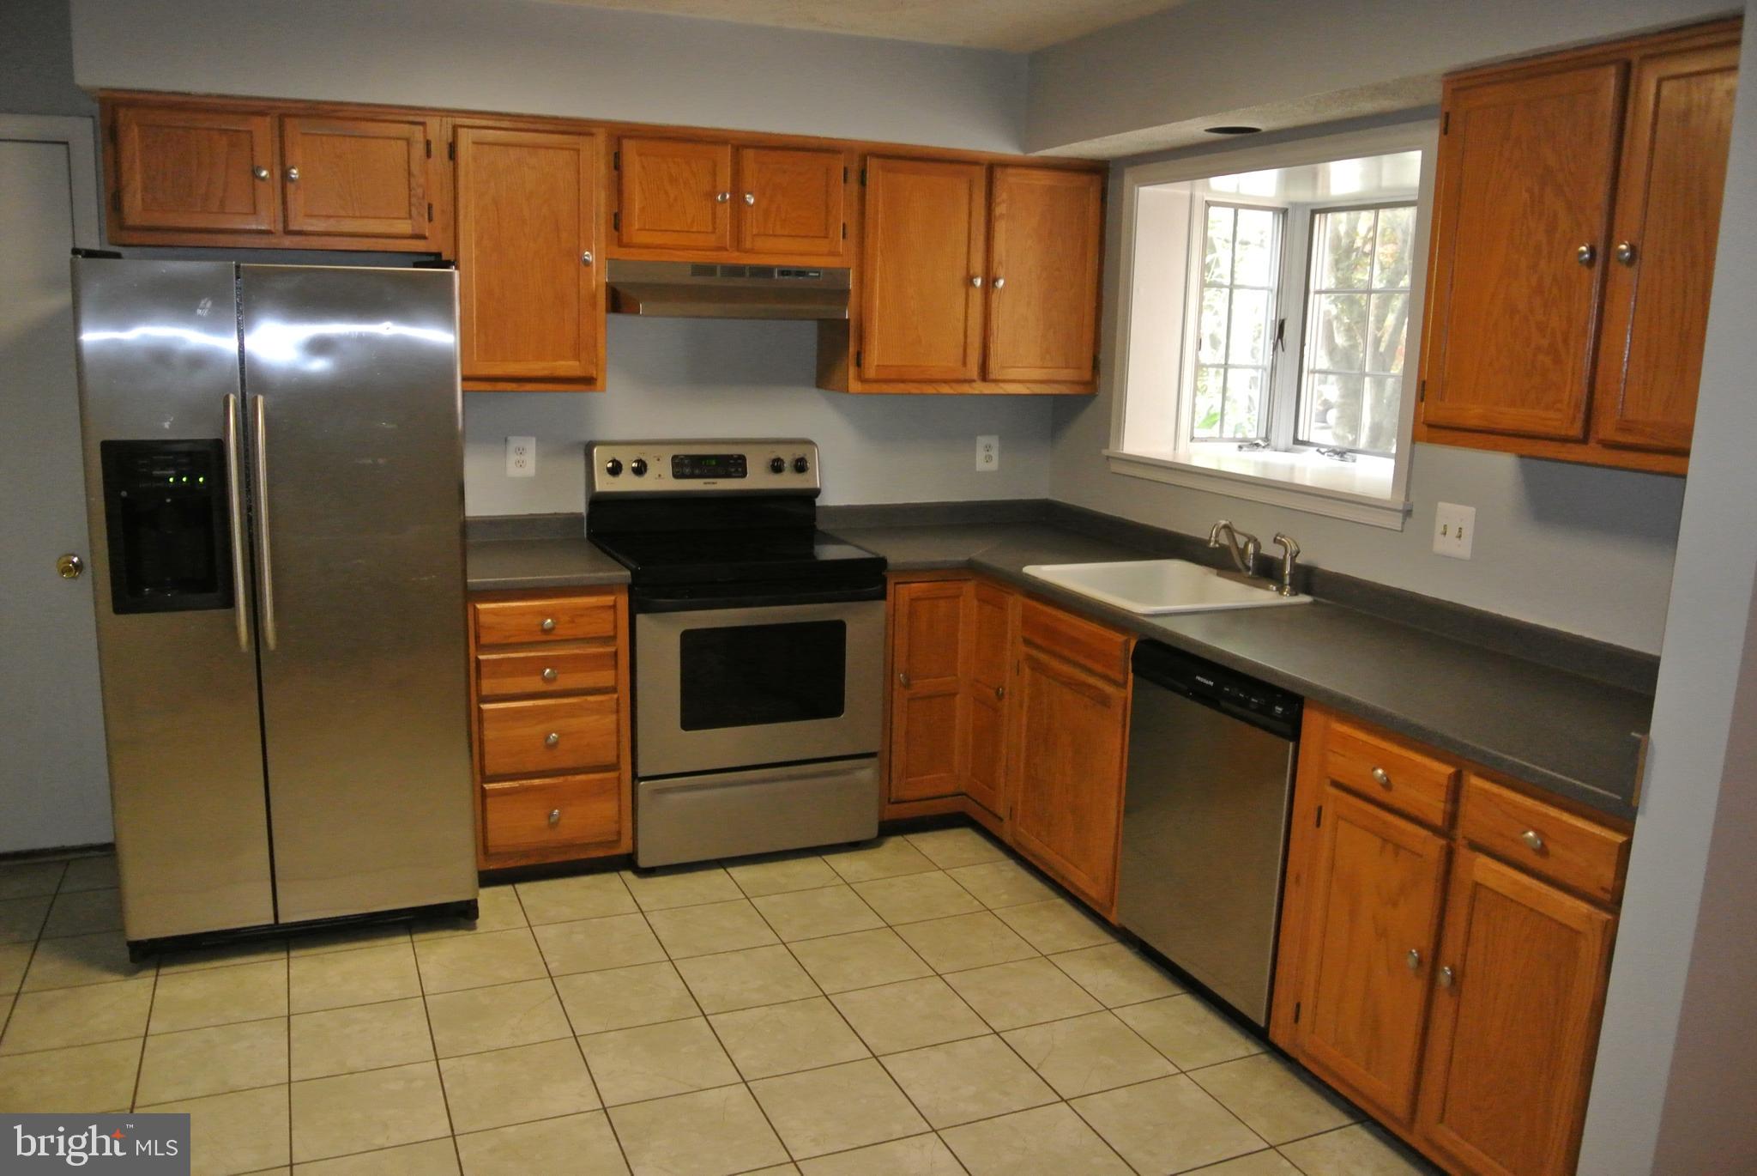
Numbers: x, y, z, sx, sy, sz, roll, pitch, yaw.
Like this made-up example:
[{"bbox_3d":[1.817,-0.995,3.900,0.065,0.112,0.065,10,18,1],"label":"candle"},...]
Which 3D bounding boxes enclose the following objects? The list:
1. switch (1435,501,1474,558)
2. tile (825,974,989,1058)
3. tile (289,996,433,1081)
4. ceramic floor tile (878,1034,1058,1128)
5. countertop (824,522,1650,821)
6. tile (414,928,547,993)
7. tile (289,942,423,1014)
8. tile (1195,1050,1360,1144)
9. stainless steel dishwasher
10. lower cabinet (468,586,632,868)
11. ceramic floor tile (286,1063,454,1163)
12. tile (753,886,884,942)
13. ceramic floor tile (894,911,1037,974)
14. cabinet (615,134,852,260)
[{"bbox_3d":[1.361,-0.135,3.124,0.010,0.117,0.114,-3,12,-23],"label":"switch"},{"bbox_3d":[0.074,1.025,3.158,0.305,0.012,0.305,-3,12,-23],"label":"tile"},{"bbox_3d":[-1.151,1.006,2.937,0.301,0.010,0.301,-3,12,-23],"label":"tile"},{"bbox_3d":[0.194,1.061,2.843,0.300,0.010,0.300,-3,11,-23],"label":"ceramic floor tile"},{"bbox_3d":[0.766,0.080,3.374,0.881,0.046,2.947,-3,11,-23],"label":"countertop"},{"bbox_3d":[-0.995,0.940,3.306,0.302,0.012,0.302,-3,11,-23],"label":"tile"},{"bbox_3d":[-1.270,0.950,3.203,0.301,0.010,0.301,-3,12,-23],"label":"tile"},{"bbox_3d":[0.866,1.105,2.861,0.280,0.012,0.305,-3,12,-23],"label":"tile"},{"bbox_3d":[1.011,0.540,3.169,0.610,0.783,0.602,-3,12,-23],"label":"stainless steel dishwasher"},{"bbox_3d":[-1.024,0.367,3.926,0.462,0.848,0.633,-3,11,-23],"label":"lower cabinet"},{"bbox_3d":[-1.030,1.058,2.661,0.301,0.010,0.301,-3,12,-23],"label":"ceramic floor tile"},{"bbox_3d":[-0.165,0.910,3.684,0.301,0.010,0.301,-3,12,-23],"label":"tile"},{"bbox_3d":[0.232,0.944,3.508,0.302,0.012,0.302,-3,11,-23],"label":"ceramic floor tile"},{"bbox_3d":[-0.477,-1.167,4.001,0.762,0.372,0.333,-3,12,-23],"label":"cabinet"}]

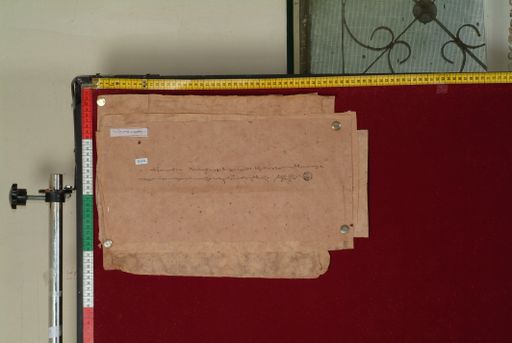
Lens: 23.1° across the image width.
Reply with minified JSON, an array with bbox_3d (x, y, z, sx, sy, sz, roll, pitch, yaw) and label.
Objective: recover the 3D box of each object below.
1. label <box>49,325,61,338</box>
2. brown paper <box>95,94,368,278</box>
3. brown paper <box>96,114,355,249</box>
[{"bbox_3d":[-0.365,0.290,2.270,0.022,0.025,0.008,0,-1,0],"label":"label"},{"bbox_3d":[-0.043,0.026,2.240,0.489,0.328,0.010,-1,-2,2],"label":"brown paper"},{"bbox_3d":[-0.053,0.017,2.238,0.463,0.242,0.008,-1,-2,2],"label":"brown paper"}]

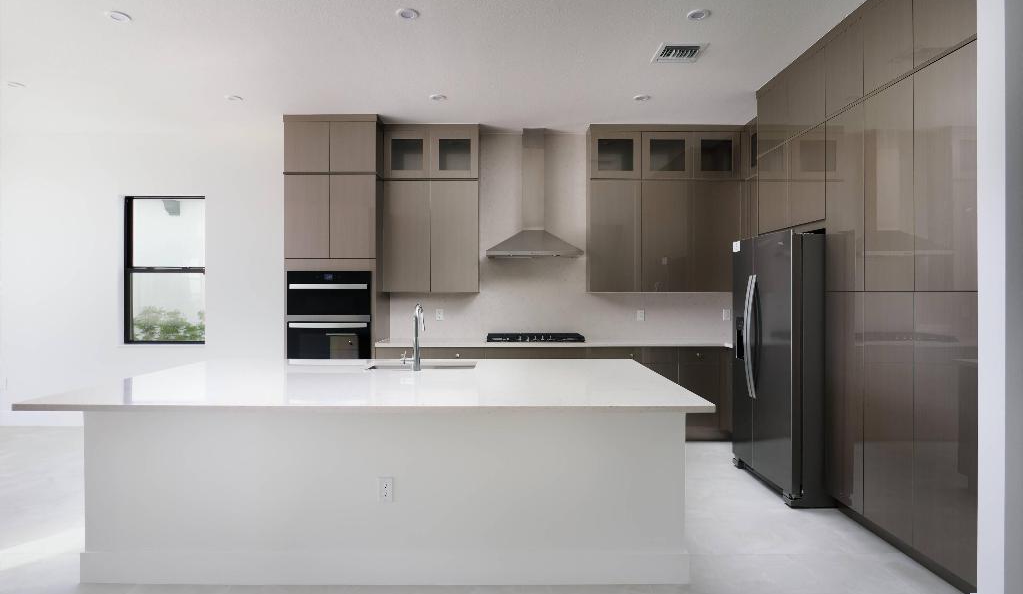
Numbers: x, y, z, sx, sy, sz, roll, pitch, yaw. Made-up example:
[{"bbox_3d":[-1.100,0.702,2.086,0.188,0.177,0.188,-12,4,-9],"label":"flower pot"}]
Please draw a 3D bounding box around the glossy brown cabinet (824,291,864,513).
[{"bbox_3d":[2.340,0.618,3.264,0.610,1.292,0.380,0,0,0],"label":"glossy brown cabinet"}]

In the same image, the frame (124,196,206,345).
[{"bbox_3d":[-3.631,-0.285,5.620,0.890,1.565,0.100,0,0,0],"label":"frame"}]

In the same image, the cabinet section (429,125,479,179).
[{"bbox_3d":[-0.548,-1.394,5.318,0.464,0.497,0.330,0,1,0],"label":"cabinet section"}]

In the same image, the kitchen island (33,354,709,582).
[{"bbox_3d":[-0.637,0.917,3.085,3.045,0.914,1.570,0,0,0],"label":"kitchen island"}]

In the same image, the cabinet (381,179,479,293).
[{"bbox_3d":[-0.785,-0.588,5.315,0.940,1.076,0.330,0,0,0],"label":"cabinet"}]

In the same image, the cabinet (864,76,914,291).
[{"bbox_3d":[2.301,-0.569,2.826,0.580,1.080,0.374,0,1,0],"label":"cabinet"}]

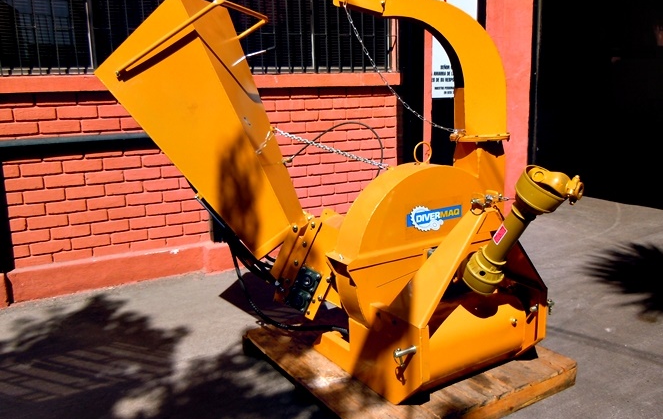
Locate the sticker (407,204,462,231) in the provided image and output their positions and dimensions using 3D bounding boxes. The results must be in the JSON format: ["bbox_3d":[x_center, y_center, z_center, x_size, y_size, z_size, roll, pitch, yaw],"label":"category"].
[{"bbox_3d":[0.497,0.038,2.743,0.348,0.131,0.010,-9,14,-31],"label":"sticker"}]

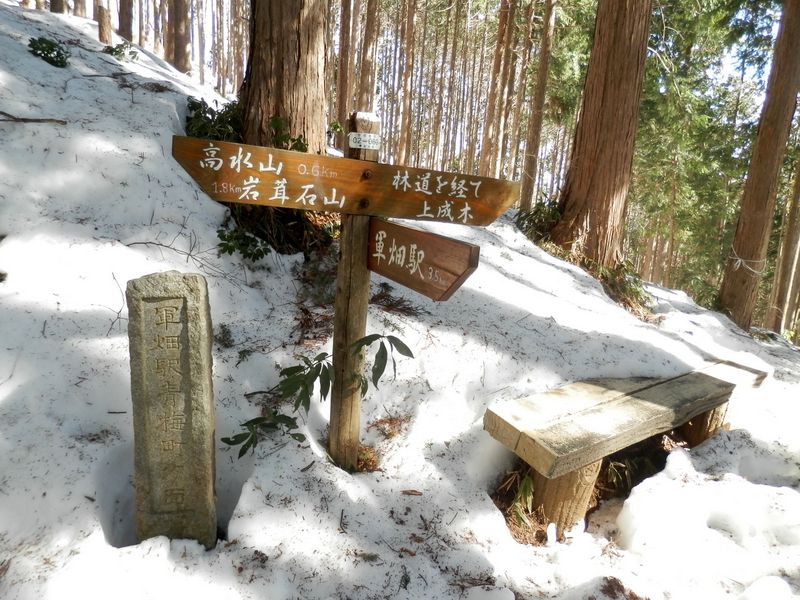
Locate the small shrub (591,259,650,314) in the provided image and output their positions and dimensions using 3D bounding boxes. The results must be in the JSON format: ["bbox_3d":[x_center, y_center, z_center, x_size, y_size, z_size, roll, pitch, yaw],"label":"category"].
[{"bbox_3d":[1.725,-0.097,4.500,0.420,0.390,0.380,8,12,20],"label":"small shrub"}]

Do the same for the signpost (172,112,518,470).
[{"bbox_3d":[-0.081,0.081,2.078,1.401,1.497,0.790,-1,12,-22],"label":"signpost"}]

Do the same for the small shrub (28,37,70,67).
[{"bbox_3d":[-4.246,-3.011,7.000,0.480,0.310,0.420,-3,13,-30],"label":"small shrub"}]

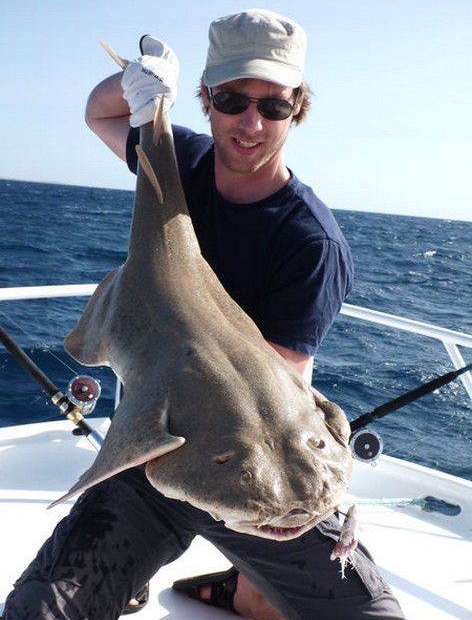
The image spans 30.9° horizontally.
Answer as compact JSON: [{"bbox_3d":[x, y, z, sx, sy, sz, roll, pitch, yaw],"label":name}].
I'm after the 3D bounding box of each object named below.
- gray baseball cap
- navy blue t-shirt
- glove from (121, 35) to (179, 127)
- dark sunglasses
[{"bbox_3d":[0.034,-0.447,1.450,0.175,0.130,0.250,3,18,-2],"label":"gray baseball cap"},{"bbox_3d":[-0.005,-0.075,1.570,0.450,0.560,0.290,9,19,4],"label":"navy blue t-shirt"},{"bbox_3d":[-0.138,-0.366,1.370,0.098,0.145,0.115,3,13,-1],"label":"glove"},{"bbox_3d":[0.030,-0.355,1.415,0.142,0.048,0.135,6,25,-4],"label":"dark sunglasses"}]

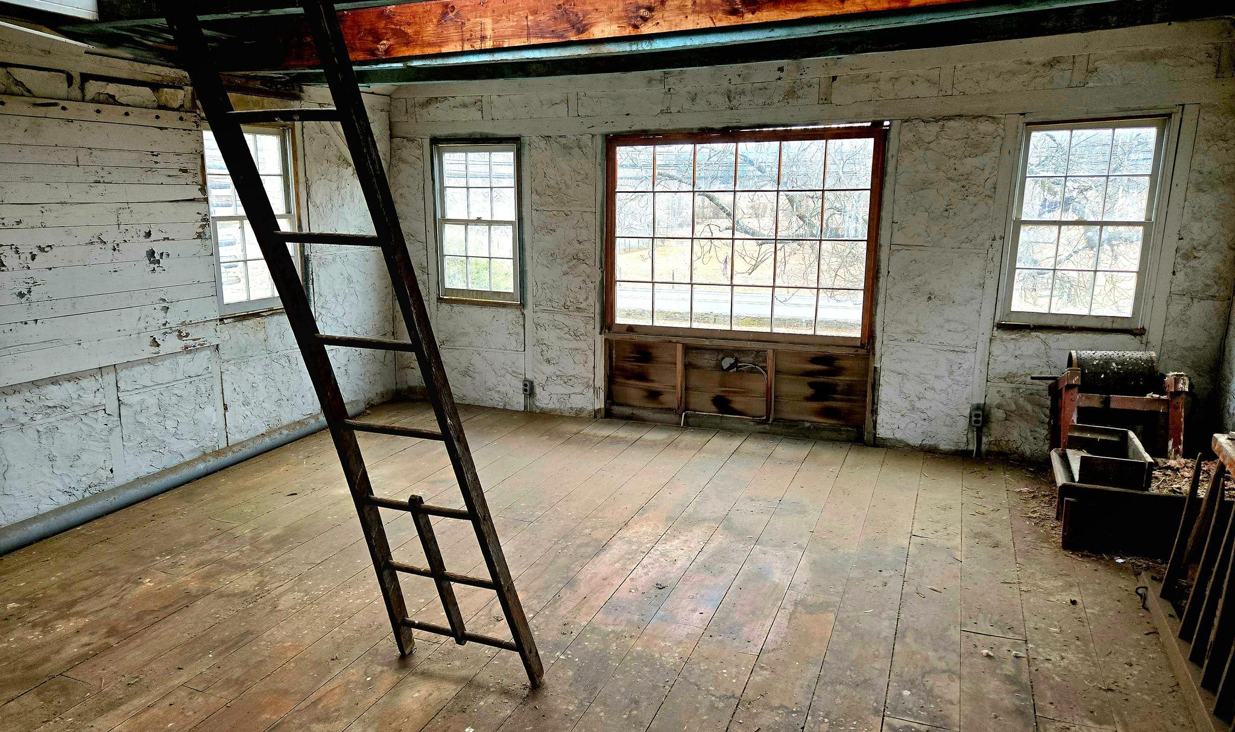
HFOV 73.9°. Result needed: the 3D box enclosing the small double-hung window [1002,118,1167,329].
[{"bbox_3d":[2.680,-0.823,4.750,0.762,1.216,0.104,5,13,22],"label":"small double-hung window"}]

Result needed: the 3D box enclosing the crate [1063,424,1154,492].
[{"bbox_3d":[2.344,0.441,3.950,0.296,0.152,0.552,5,13,22],"label":"crate"}]

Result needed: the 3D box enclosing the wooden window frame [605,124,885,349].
[{"bbox_3d":[0.770,-0.863,5.542,1.872,1.413,0.112,5,13,22],"label":"wooden window frame"}]

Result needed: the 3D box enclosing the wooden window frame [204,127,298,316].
[{"bbox_3d":[-2.319,-0.945,5.311,0.096,1.192,0.728,5,13,22],"label":"wooden window frame"}]

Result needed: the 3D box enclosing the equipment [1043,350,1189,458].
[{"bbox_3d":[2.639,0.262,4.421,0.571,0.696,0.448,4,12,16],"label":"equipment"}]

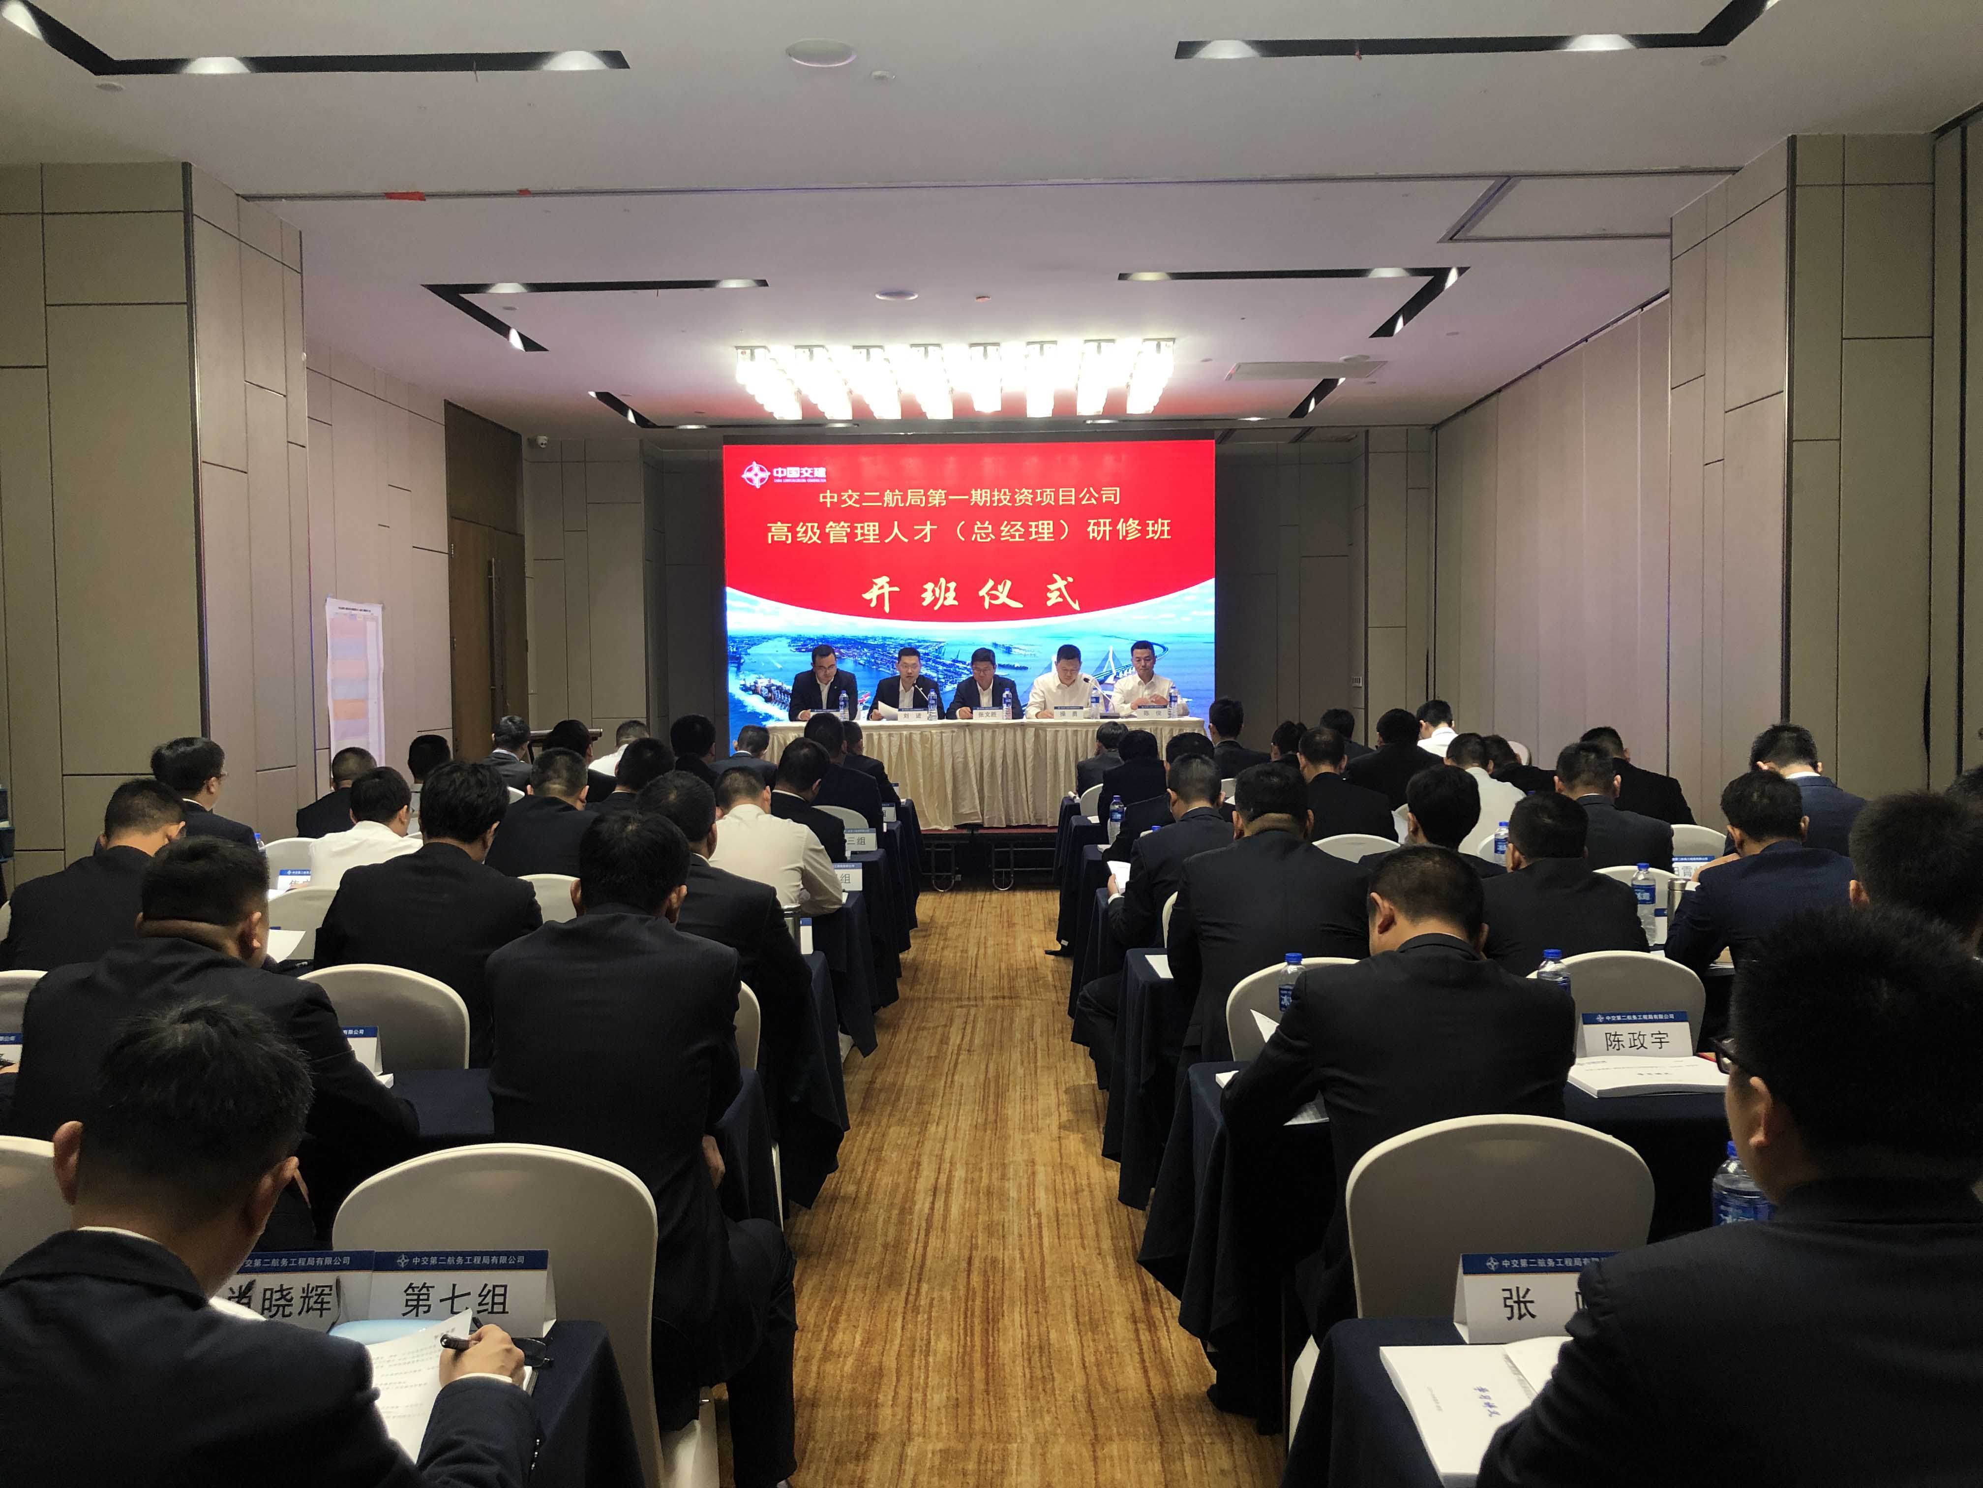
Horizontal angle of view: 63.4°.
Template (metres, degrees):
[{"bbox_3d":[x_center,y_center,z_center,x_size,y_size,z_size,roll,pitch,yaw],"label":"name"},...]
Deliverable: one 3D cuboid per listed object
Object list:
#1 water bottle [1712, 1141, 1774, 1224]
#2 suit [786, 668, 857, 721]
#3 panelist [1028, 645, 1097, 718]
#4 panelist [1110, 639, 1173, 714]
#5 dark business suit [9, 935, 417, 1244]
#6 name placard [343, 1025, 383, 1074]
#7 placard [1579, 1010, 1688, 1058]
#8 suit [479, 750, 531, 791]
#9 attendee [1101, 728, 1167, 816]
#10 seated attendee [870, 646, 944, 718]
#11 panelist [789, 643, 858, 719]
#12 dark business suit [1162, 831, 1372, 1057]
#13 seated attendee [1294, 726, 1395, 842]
[{"bbox_3d":[0.849,0.560,1.808,0.067,0.235,0.067,0,3,0],"label":"water bottle"},{"bbox_3d":[-1.205,-0.206,11.500,0.490,0.650,0.450,-1,2,1],"label":"suit"},{"bbox_3d":[0.538,-0.082,11.902,0.530,1.295,0.750,-1,3,1],"label":"panelist"},{"bbox_3d":[1.117,-0.072,11.450,0.540,1.300,0.720,-1,2,1],"label":"panelist"},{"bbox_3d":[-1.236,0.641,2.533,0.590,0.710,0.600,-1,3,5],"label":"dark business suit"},{"bbox_3d":[-1.308,0.593,3.143,0.205,0.092,0.058,-1,3,1],"label":"name placard"},{"bbox_3d":[1.223,0.553,3.045,0.200,0.089,0.060,-1,2,-2],"label":"placard"},{"bbox_3d":[-2.686,0.356,8.900,0.480,0.650,0.450,0,3,16],"label":"suit"},{"bbox_3d":[0.732,0.530,7.742,0.520,1.240,0.750,-1,3,-2],"label":"attendee"},{"bbox_3d":[-0.623,-0.063,11.922,0.530,1.285,0.750,-1,3,1],"label":"seated attendee"},{"bbox_3d":[-1.233,-0.070,11.932,0.520,1.315,0.750,-1,3,1],"label":"panelist"},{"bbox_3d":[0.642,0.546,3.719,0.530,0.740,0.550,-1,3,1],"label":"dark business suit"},{"bbox_3d":[1.387,0.563,6.391,0.530,1.280,0.750,-1,3,1],"label":"seated attendee"}]

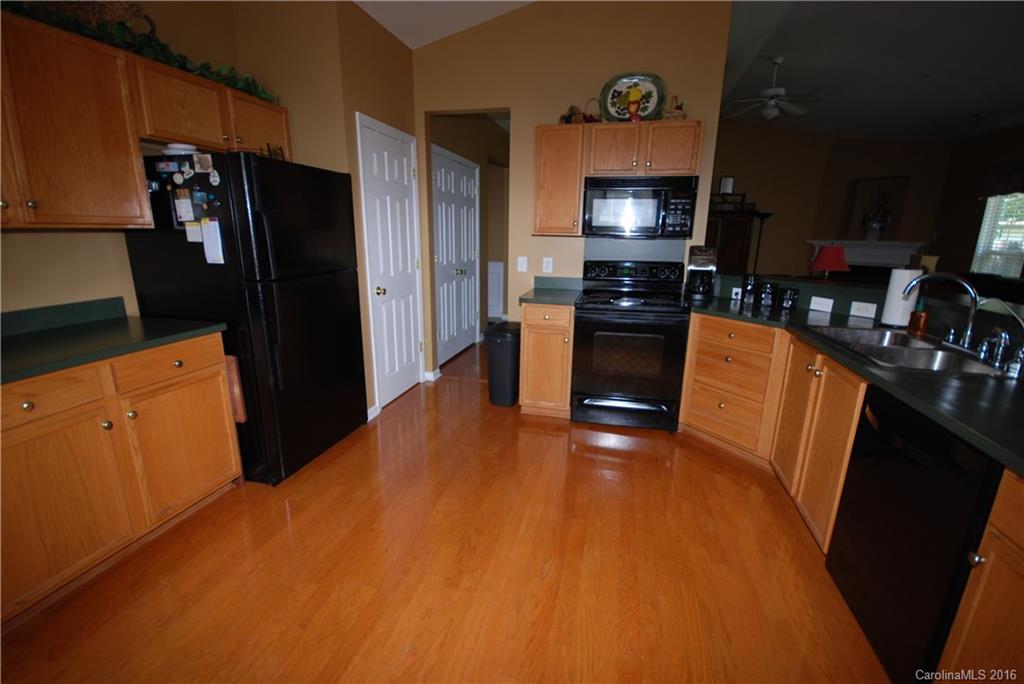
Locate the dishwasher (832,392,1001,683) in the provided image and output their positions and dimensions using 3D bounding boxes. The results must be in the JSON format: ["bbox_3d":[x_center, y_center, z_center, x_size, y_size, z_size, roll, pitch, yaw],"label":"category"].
[{"bbox_3d":[1.512,0.656,1.342,0.600,0.850,0.600,5,15,13],"label":"dishwasher"}]

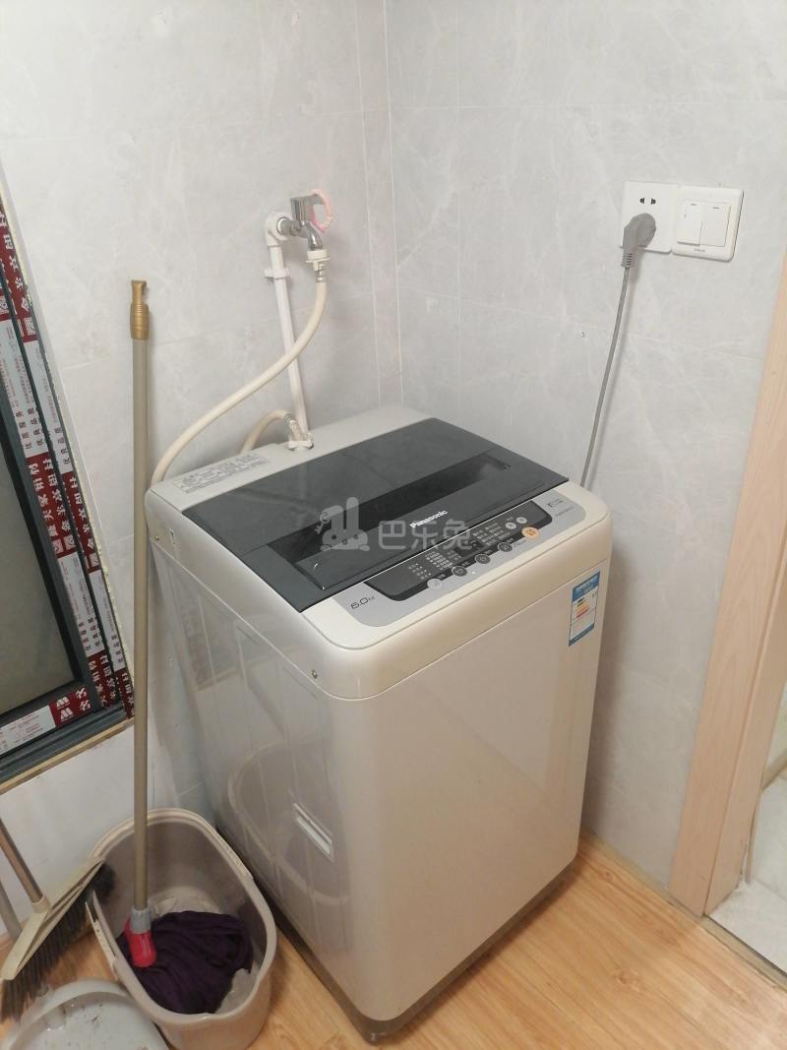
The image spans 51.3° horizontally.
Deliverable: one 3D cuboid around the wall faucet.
[{"bbox_3d":[-0.141,-0.465,1.258,0.053,0.079,0.098,-25,36,-34],"label":"wall faucet"}]

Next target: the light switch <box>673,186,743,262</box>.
[{"bbox_3d":[0.405,-0.390,1.060,0.010,0.086,0.086,-25,36,-34],"label":"light switch"}]

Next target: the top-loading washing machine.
[{"bbox_3d":[-0.012,0.313,1.482,0.525,0.855,0.555,-24,36,-32],"label":"top-loading washing machine"}]

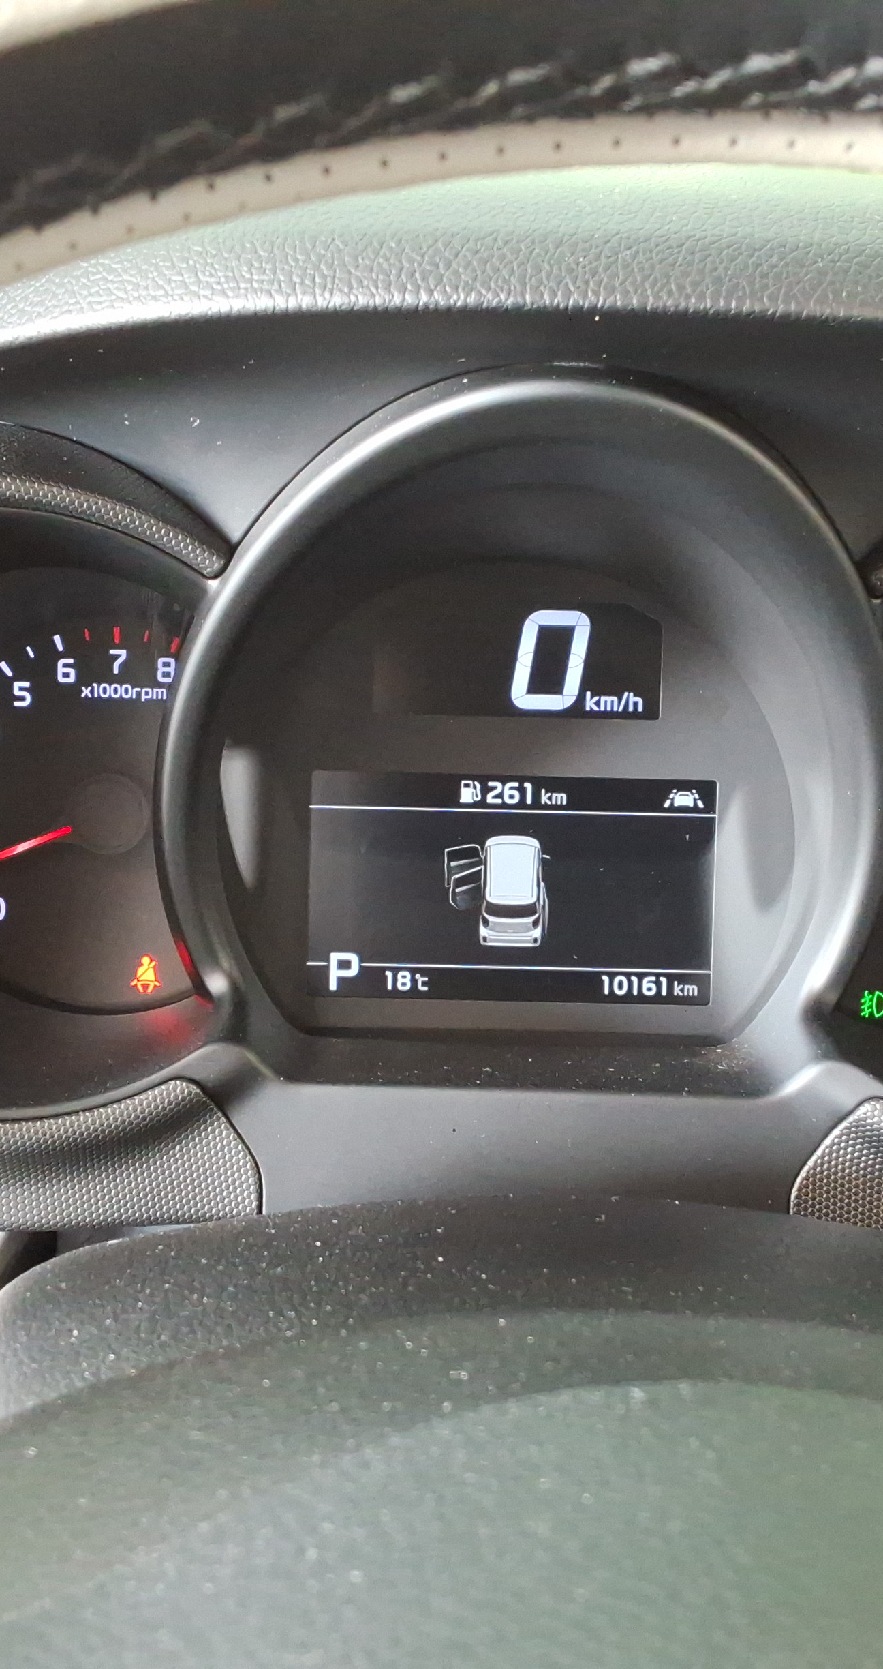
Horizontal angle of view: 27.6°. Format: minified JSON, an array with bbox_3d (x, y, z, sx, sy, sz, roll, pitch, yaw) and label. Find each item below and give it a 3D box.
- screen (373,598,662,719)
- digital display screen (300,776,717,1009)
[{"bbox_3d":[0.017,-0.039,0.404,0.064,0.027,0.010,1,2,0],"label":"screen"},{"bbox_3d":[0.016,0.012,0.405,0.091,0.051,0.010,1,2,0],"label":"digital display screen"}]

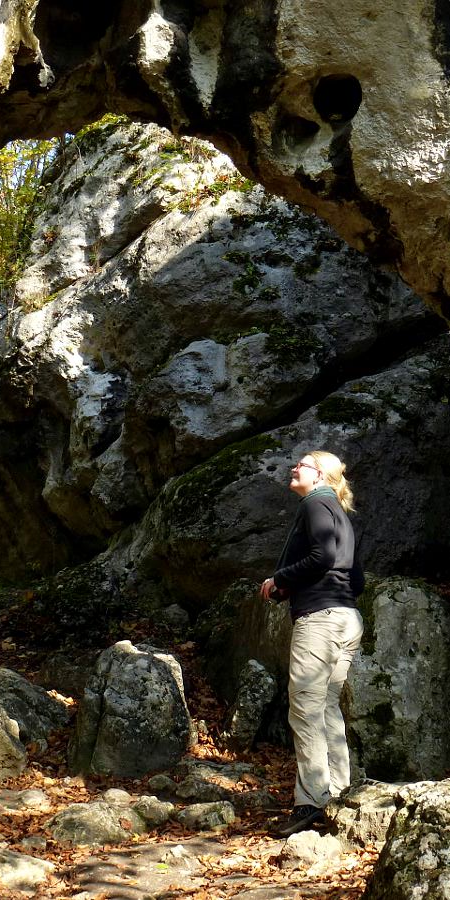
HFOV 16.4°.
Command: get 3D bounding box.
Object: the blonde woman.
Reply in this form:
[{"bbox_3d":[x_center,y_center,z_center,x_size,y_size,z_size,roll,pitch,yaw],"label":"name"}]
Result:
[{"bbox_3d":[0.388,0.845,6.880,0.420,1.680,0.480,0,-2,14],"label":"blonde woman"}]

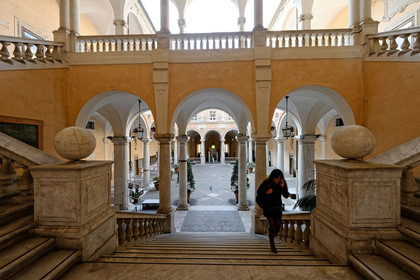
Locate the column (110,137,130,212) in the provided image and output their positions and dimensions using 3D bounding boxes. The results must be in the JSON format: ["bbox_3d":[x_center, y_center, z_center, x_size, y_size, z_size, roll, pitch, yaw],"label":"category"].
[{"bbox_3d":[-6.451,2.428,11.836,1.250,5.364,1.100,0,0,1],"label":"column"}]

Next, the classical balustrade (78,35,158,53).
[{"bbox_3d":[-3.597,-3.693,6.409,3.160,0.700,0.270,0,-1,1],"label":"classical balustrade"}]

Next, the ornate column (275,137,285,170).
[{"bbox_3d":[6.916,2.413,16.251,0.850,5.125,0.850,0,0,1],"label":"ornate column"}]

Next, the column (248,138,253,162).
[{"bbox_3d":[7.257,2.446,29.044,0.850,5.247,0.850,0,0,1],"label":"column"}]

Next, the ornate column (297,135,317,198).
[{"bbox_3d":[6.917,2.352,11.550,1.250,5.269,1.100,0,0,1],"label":"ornate column"}]

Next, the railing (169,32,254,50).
[{"bbox_3d":[0.082,-3.715,6.331,3.200,0.700,0.270,0,-1,1],"label":"railing"}]

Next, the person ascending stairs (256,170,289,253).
[{"bbox_3d":[1.159,1.291,2.980,0.600,1.600,0.500,0,0,-3],"label":"person ascending stairs"}]

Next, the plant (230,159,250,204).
[{"bbox_3d":[2.093,2.801,11.251,1.200,2.970,1.200,0,-1,1],"label":"plant"}]

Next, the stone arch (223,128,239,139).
[{"bbox_3d":[4.886,-1.169,34.095,4.500,2.338,0.750,0,0,1],"label":"stone arch"}]

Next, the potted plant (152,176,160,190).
[{"bbox_3d":[-4.557,3.796,14.423,0.900,1.180,0.900,0,-1,1],"label":"potted plant"}]

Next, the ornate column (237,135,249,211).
[{"bbox_3d":[2.065,1.983,10.198,0.730,4.550,0.730,0,-1,1],"label":"ornate column"}]

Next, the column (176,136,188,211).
[{"bbox_3d":[-1.668,2.006,10.278,0.730,4.550,0.730,0,-1,1],"label":"column"}]

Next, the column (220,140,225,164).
[{"bbox_3d":[2.467,2.418,30.510,0.730,4.550,0.730,0,-1,1],"label":"column"}]

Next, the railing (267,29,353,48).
[{"bbox_3d":[3.801,-3.738,6.251,3.200,0.700,0.270,0,-1,1],"label":"railing"}]

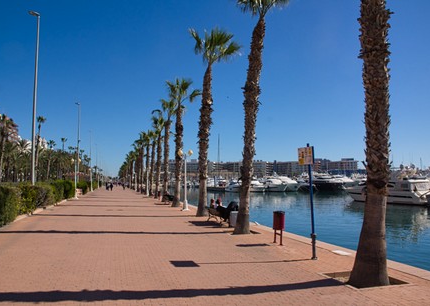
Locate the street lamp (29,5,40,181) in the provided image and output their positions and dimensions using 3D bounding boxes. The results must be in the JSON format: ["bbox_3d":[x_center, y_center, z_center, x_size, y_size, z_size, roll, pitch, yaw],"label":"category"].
[{"bbox_3d":[-11.512,-2.857,22.045,0.800,12.750,0.350,1,-5,-16],"label":"street lamp"}]

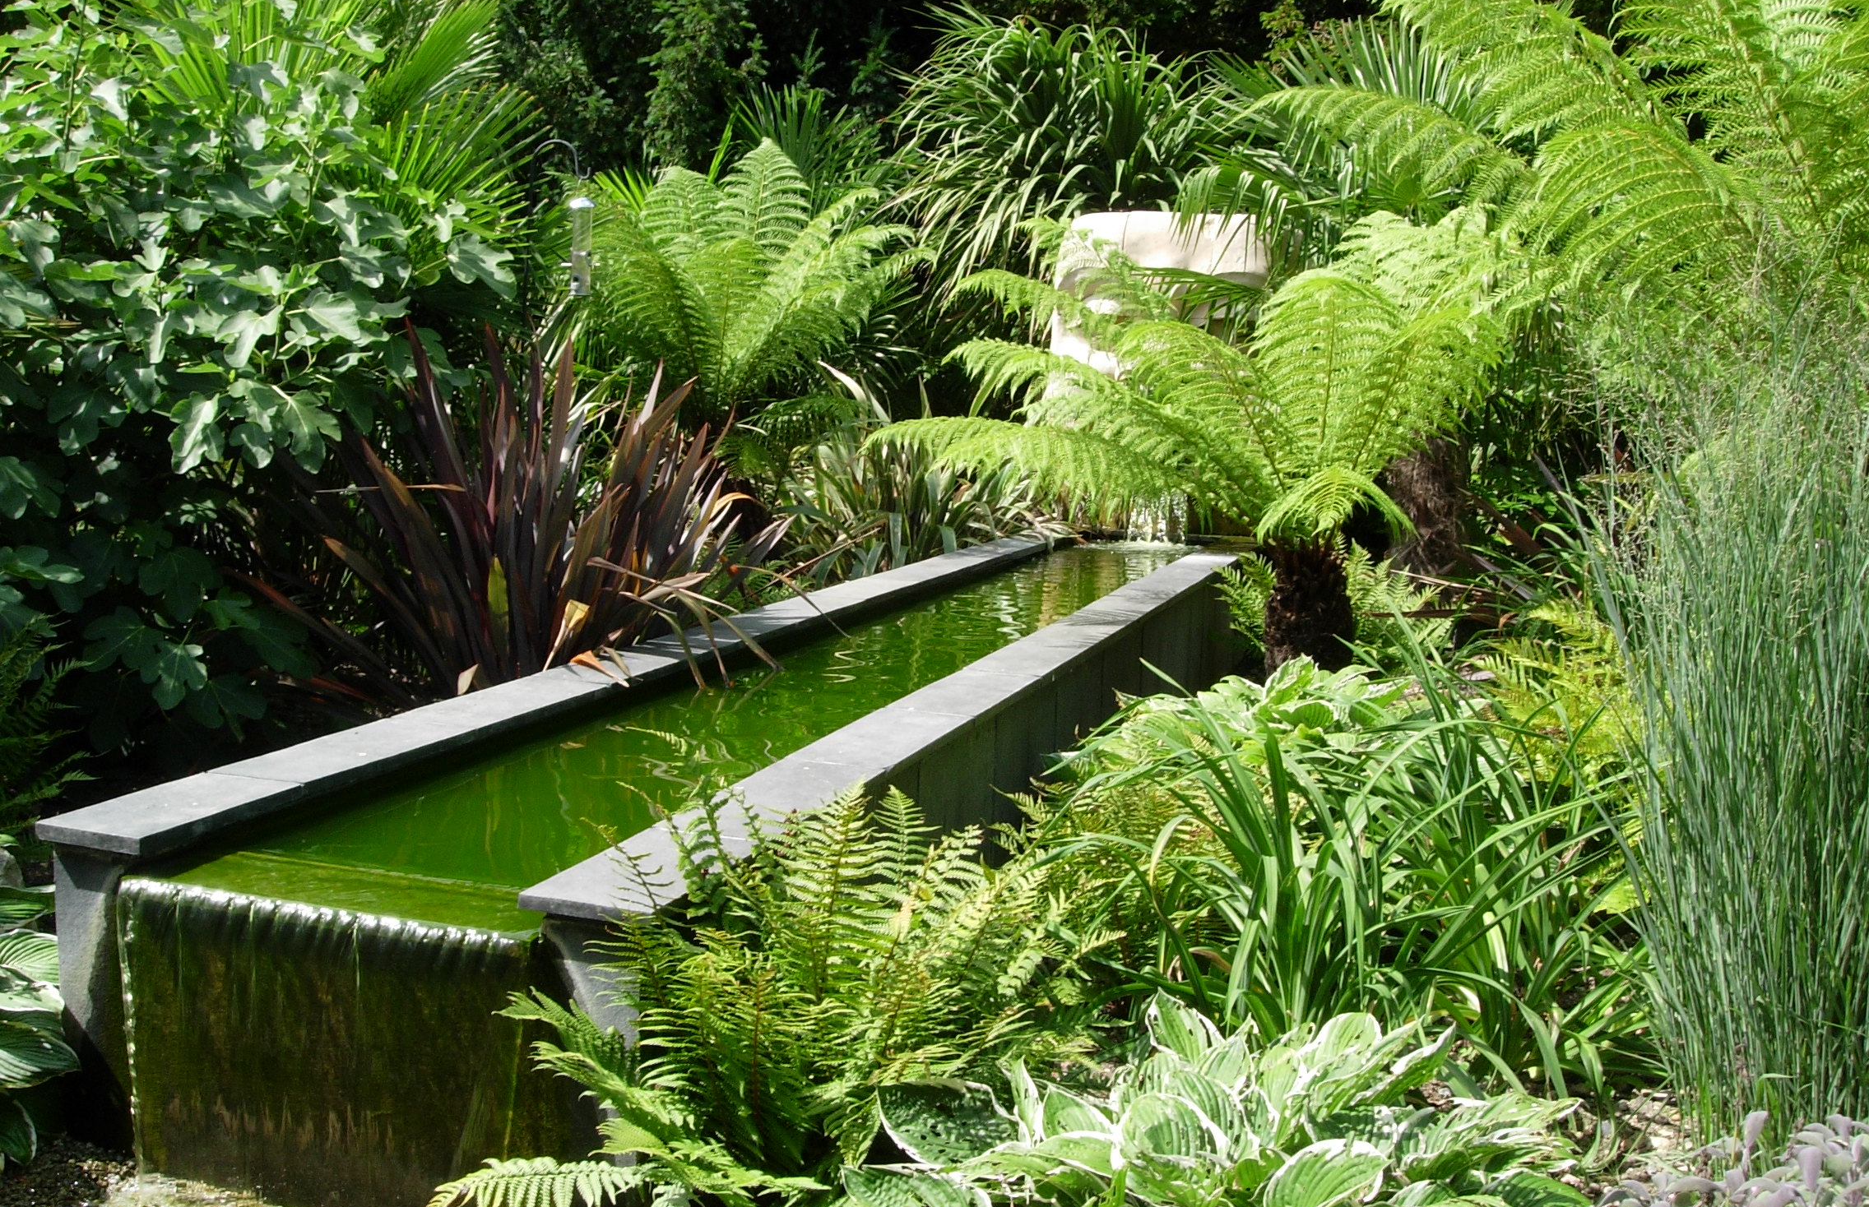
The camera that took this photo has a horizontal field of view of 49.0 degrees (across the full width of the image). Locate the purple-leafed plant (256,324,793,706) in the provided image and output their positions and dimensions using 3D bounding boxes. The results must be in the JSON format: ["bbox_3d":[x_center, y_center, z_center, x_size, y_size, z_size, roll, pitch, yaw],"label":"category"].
[{"bbox_3d":[-1.150,-0.213,5.753,1.443,1.085,1.200,4,7,0],"label":"purple-leafed plant"}]

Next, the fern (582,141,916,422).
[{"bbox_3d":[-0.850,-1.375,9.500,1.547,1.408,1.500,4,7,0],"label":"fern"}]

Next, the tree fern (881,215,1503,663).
[{"bbox_3d":[0.977,-0.496,7.956,2.390,1.865,2.100,4,7,0],"label":"tree fern"}]

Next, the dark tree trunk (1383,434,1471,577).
[{"bbox_3d":[2.323,-0.438,9.700,0.394,0.893,0.394,4,7,0],"label":"dark tree trunk"}]

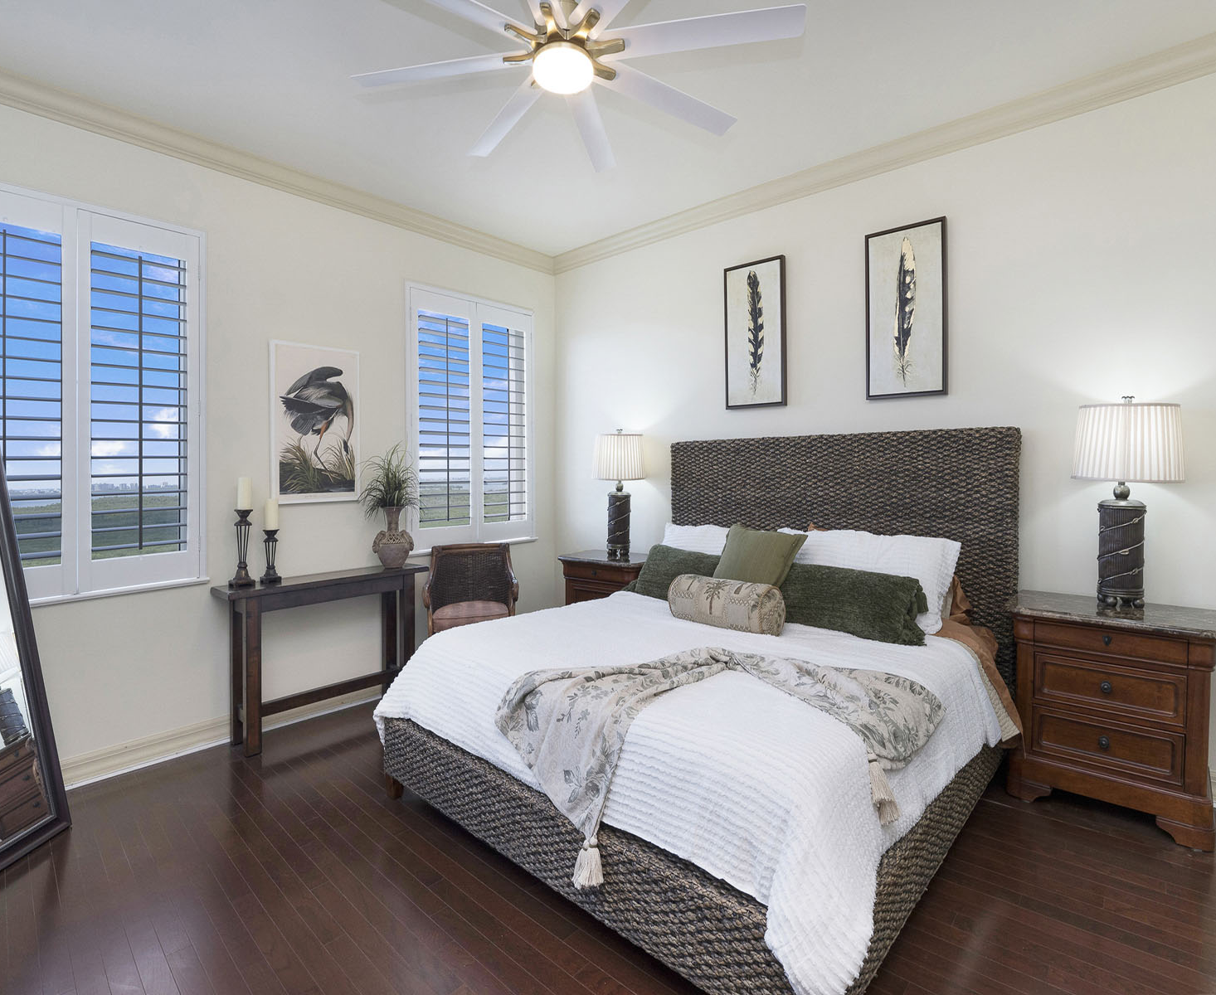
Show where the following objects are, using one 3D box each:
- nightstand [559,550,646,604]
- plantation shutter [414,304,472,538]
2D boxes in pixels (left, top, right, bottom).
[{"bbox_3d":[0.067,0.827,4.103,0.650,0.790,0.470,1,3,40],"label":"nightstand"},{"bbox_3d":[-1.186,-0.549,4.183,0.040,1.670,0.508,2,4,41],"label":"plantation shutter"}]

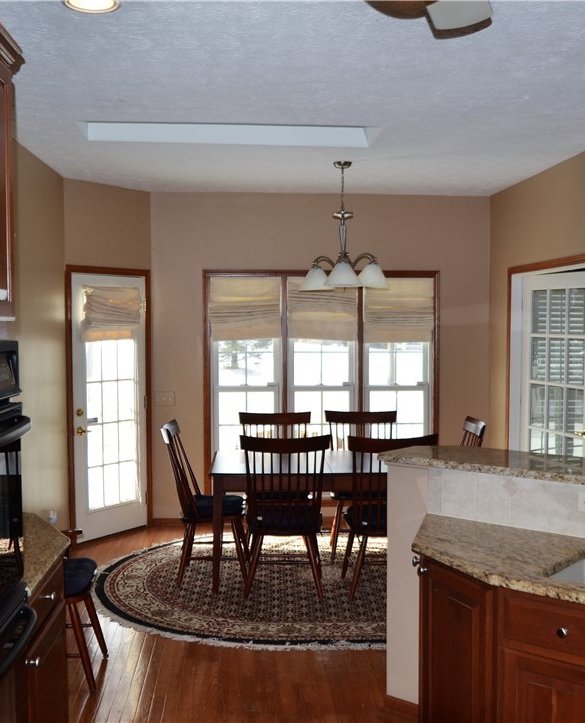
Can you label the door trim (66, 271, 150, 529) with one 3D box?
[{"bbox_3d":[-1.409,0.330,6.355,0.090,2.110,0.820,2,3,39],"label":"door trim"}]

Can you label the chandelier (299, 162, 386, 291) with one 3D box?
[{"bbox_3d":[0.347,-0.899,5.434,0.590,0.850,0.580,0,3,-5],"label":"chandelier"}]

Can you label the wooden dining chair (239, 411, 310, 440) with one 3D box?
[{"bbox_3d":[-0.120,0.894,5.958,0.550,1.010,0.570,0,3,0],"label":"wooden dining chair"}]

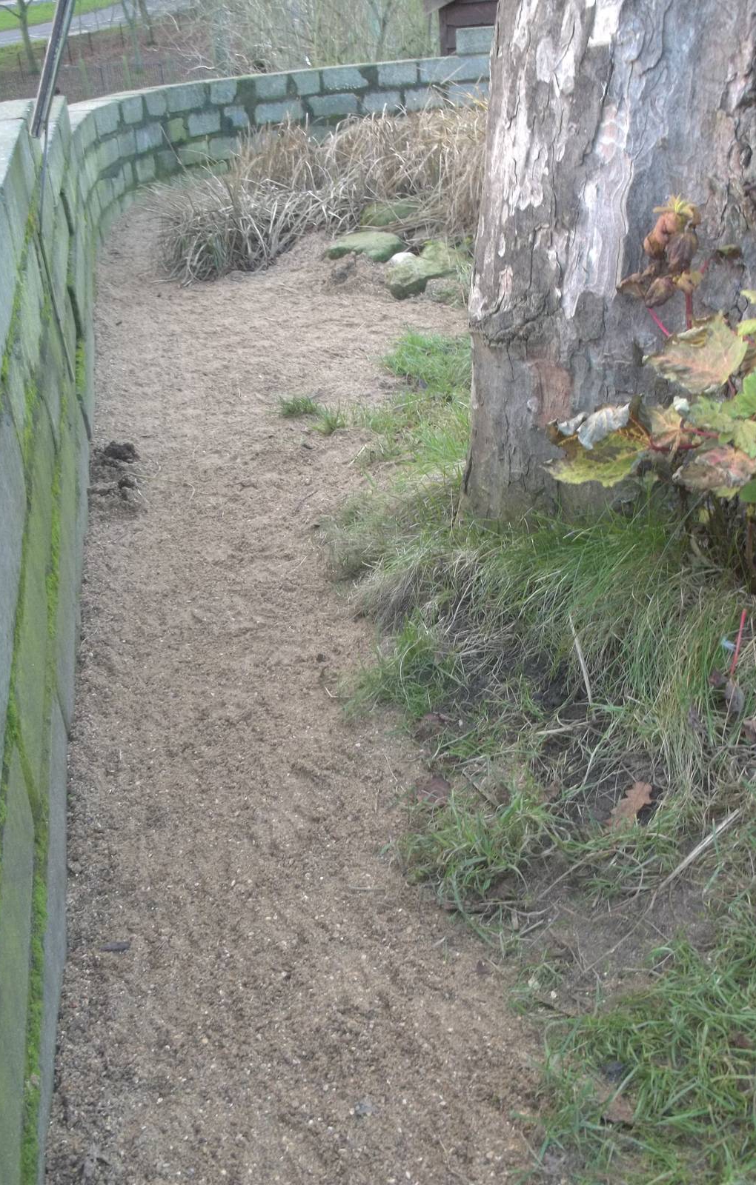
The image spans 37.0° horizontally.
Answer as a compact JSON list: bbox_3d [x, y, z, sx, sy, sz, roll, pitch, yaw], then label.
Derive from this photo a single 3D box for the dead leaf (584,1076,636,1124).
[{"bbox_3d":[0.312,0.683,1.520,0.060,0.020,0.085,-24,36,-32],"label":"dead leaf"}]

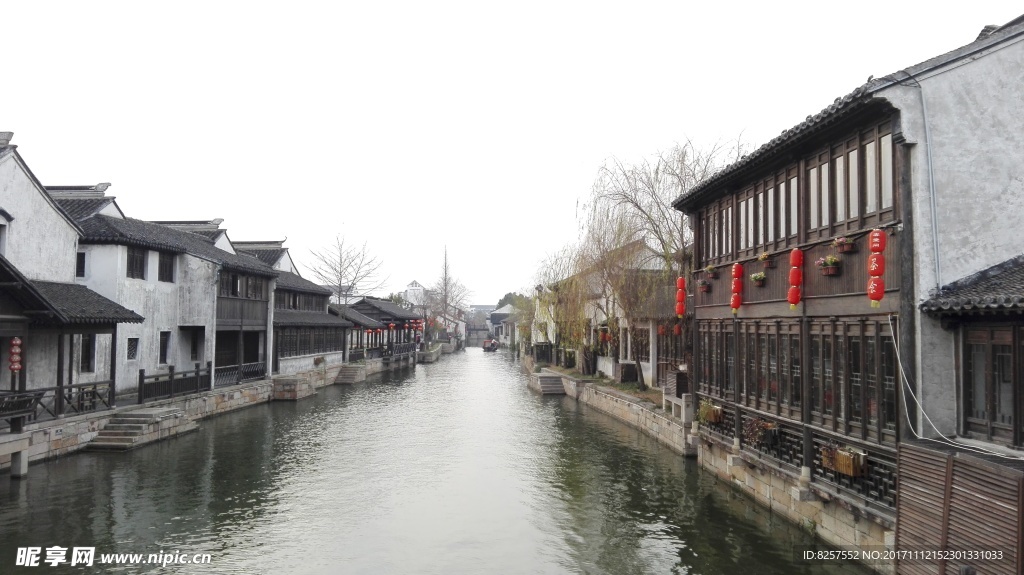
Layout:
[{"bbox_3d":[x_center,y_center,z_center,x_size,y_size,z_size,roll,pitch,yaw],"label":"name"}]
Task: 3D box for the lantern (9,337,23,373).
[{"bbox_3d":[-14.604,1.972,21.562,0.391,1.059,0.391,0,-3,-2],"label":"lantern"}]

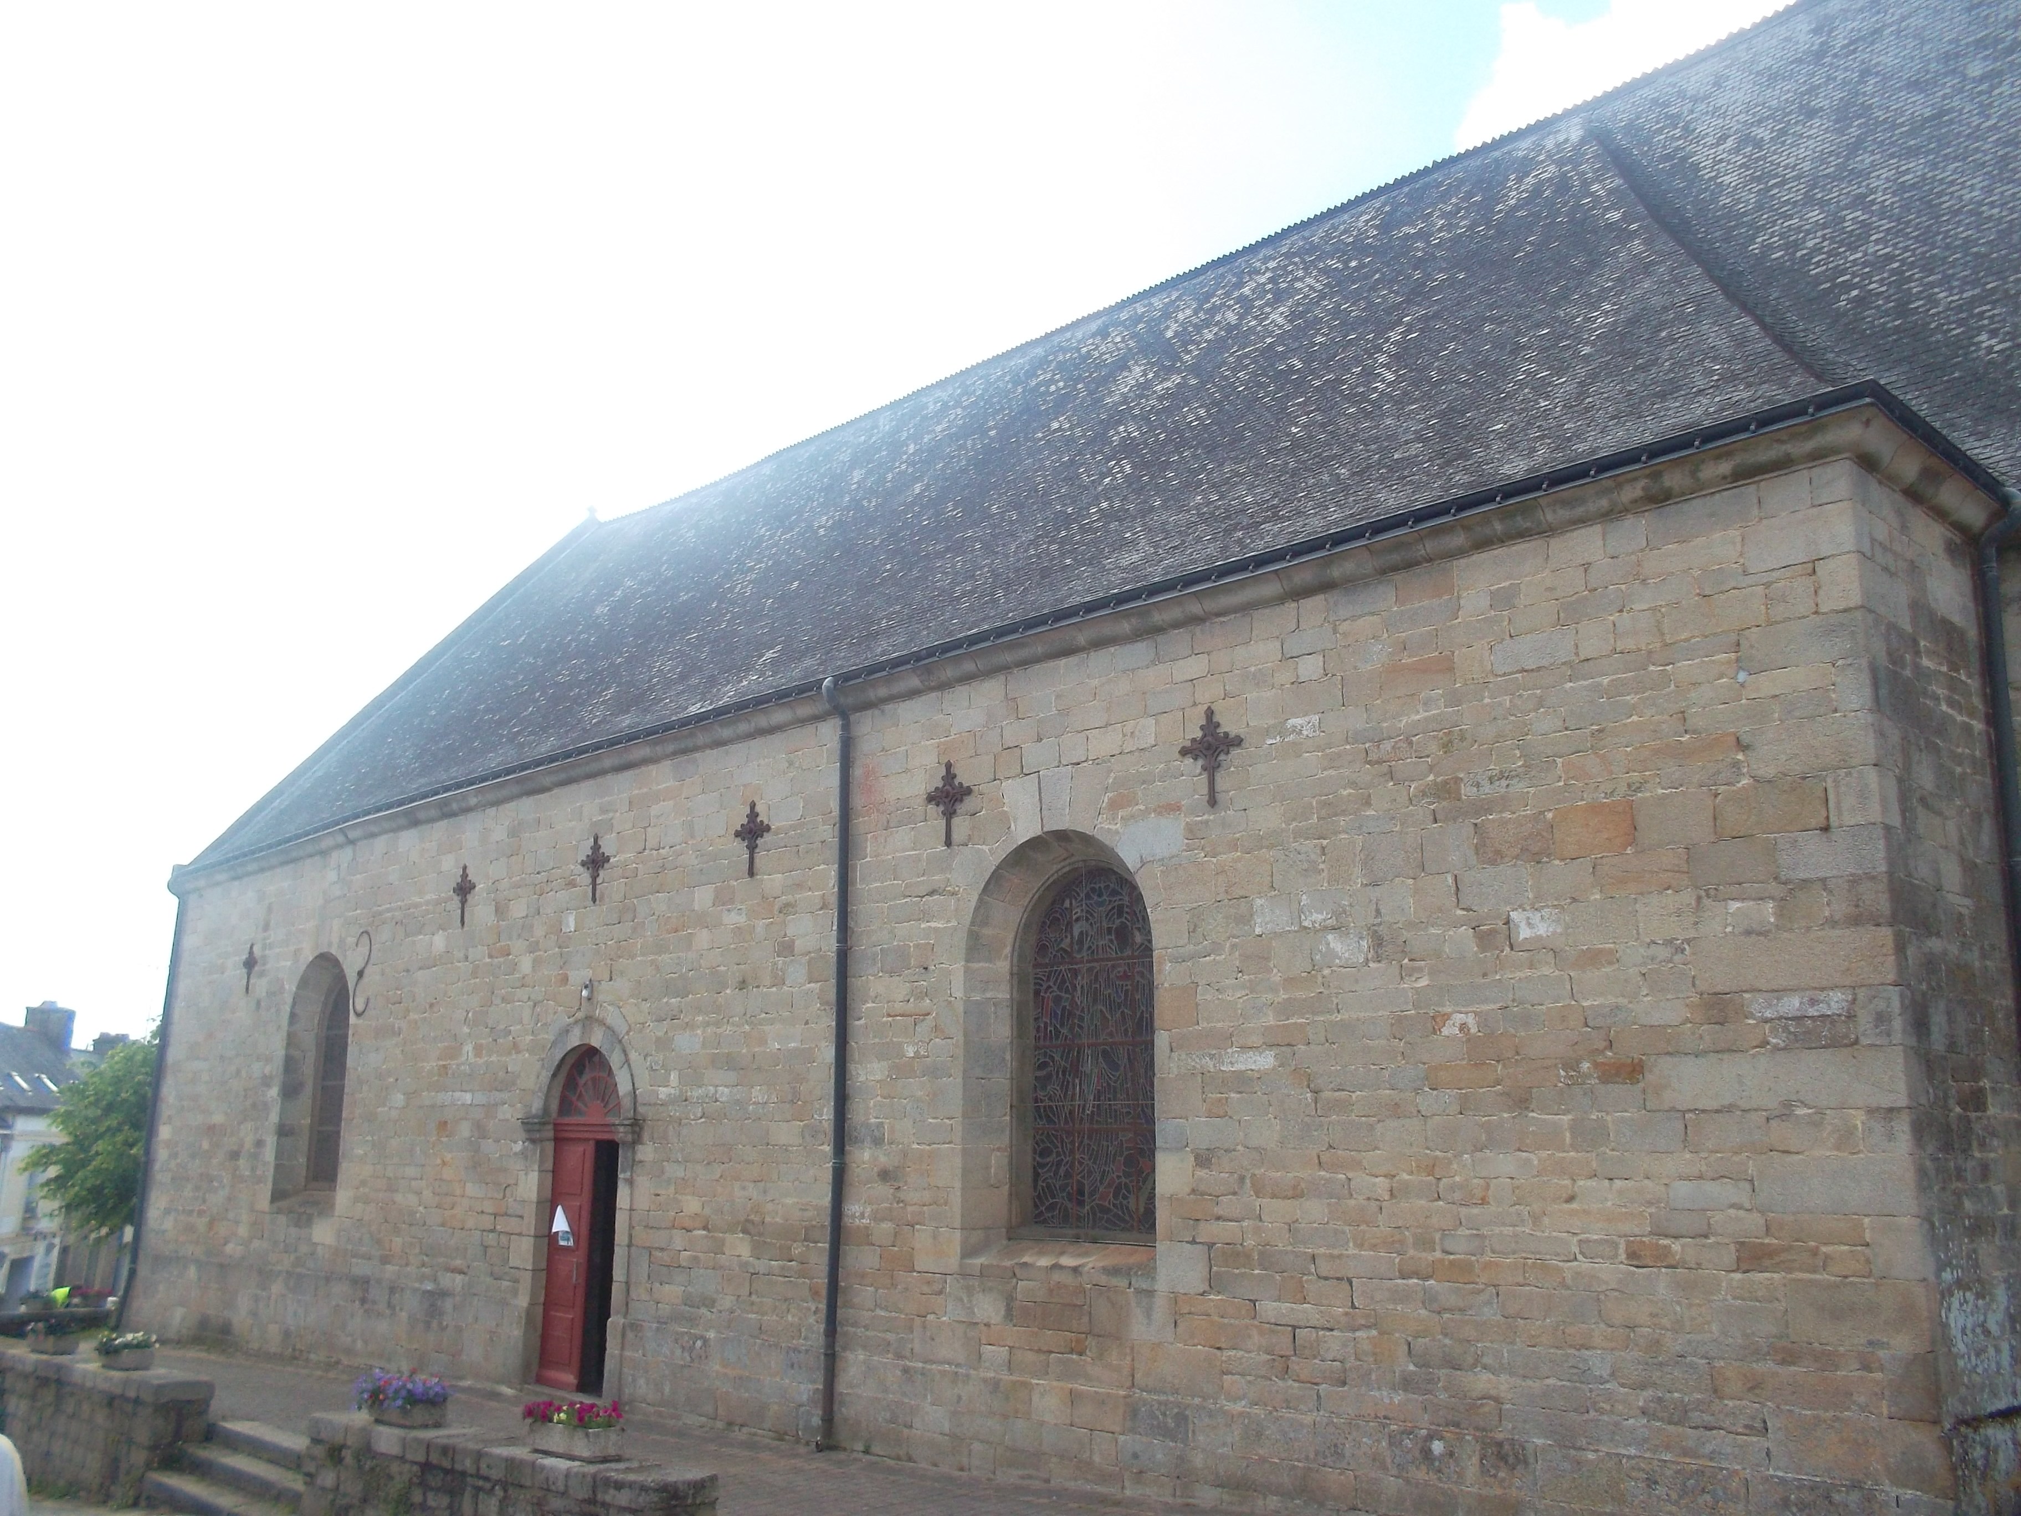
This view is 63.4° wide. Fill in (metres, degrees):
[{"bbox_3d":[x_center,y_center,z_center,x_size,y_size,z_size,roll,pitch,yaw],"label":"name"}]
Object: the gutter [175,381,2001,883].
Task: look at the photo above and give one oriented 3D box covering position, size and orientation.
[{"bbox_3d":[-3.079,0.142,16.764,22.800,0.340,2.200,-11,-17,42],"label":"gutter"}]

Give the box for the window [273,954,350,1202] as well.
[{"bbox_3d":[-8.215,3.869,19.811,1.740,3.006,0.460,-11,-17,42],"label":"window"}]

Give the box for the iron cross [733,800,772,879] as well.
[{"bbox_3d":[-2.326,0.720,14.607,0.520,0.690,0.060,-11,-17,42],"label":"iron cross"}]

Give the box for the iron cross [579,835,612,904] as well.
[{"bbox_3d":[-4.156,1.103,16.257,0.520,0.690,0.060,-11,-17,42],"label":"iron cross"}]

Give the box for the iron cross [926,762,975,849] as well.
[{"bbox_3d":[-0.478,0.353,12.662,0.527,0.694,0.068,-12,-18,43],"label":"iron cross"}]

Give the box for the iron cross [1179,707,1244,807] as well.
[{"bbox_3d":[1.336,-0.004,10.909,0.530,0.683,0.068,-12,-18,43],"label":"iron cross"}]

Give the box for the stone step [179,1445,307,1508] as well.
[{"bbox_3d":[-6.128,5.797,13.228,2.168,0.157,0.340,-12,-18,43],"label":"stone step"}]

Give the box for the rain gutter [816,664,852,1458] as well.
[{"bbox_3d":[-1.512,2.345,13.249,0.120,6.115,0.340,-11,-17,42],"label":"rain gutter"}]

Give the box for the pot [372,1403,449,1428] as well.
[{"bbox_3d":[-4.484,4.880,12.237,0.630,0.195,0.270,-11,-17,42],"label":"pot"}]

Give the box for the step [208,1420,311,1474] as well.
[{"bbox_3d":[-6.120,5.748,13.680,2.083,0.157,0.349,-12,-18,43],"label":"step"}]

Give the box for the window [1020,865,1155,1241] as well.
[{"bbox_3d":[0.591,2.097,11.754,1.411,2.686,0.213,-12,-18,43],"label":"window"}]

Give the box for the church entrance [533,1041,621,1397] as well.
[{"bbox_3d":[-4.031,4.322,15.531,1.445,3.136,0.289,-12,-18,43],"label":"church entrance"}]

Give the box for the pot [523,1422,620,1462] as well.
[{"bbox_3d":[-2.972,4.662,11.236,0.650,0.195,0.270,-11,-17,42],"label":"pot"}]

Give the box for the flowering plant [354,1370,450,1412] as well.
[{"bbox_3d":[-4.766,4.931,12.828,0.782,0.255,0.340,-12,-18,43],"label":"flowering plant"}]

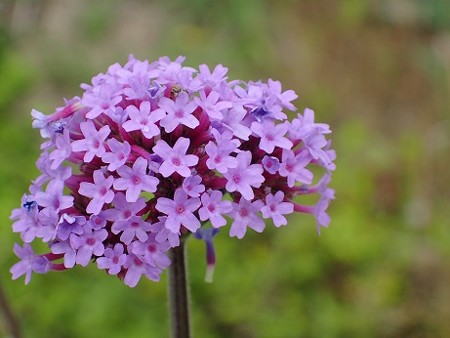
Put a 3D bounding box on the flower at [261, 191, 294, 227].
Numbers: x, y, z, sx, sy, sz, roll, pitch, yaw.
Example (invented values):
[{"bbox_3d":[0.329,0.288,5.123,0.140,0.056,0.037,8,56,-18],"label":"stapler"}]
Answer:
[{"bbox_3d":[0.008,0.006,0.204,0.006,0.006,0.003,-4,5,-22],"label":"flower"}]

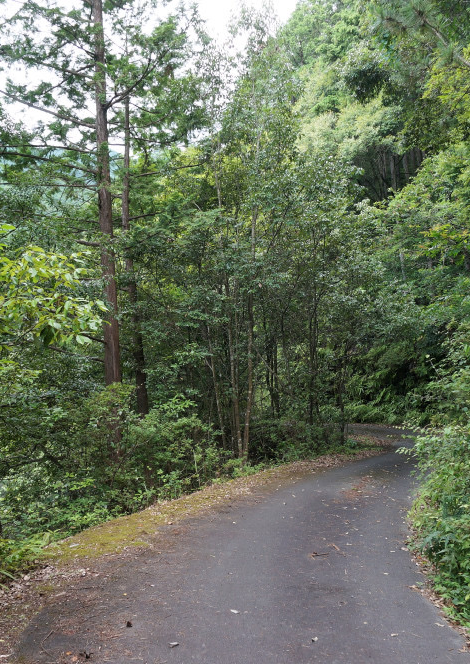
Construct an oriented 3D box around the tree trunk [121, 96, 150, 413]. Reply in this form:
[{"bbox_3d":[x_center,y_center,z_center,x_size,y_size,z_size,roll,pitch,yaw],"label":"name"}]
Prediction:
[{"bbox_3d":[-2.038,-1.450,13.500,0.310,6.900,0.280,-3,-2,0],"label":"tree trunk"}]

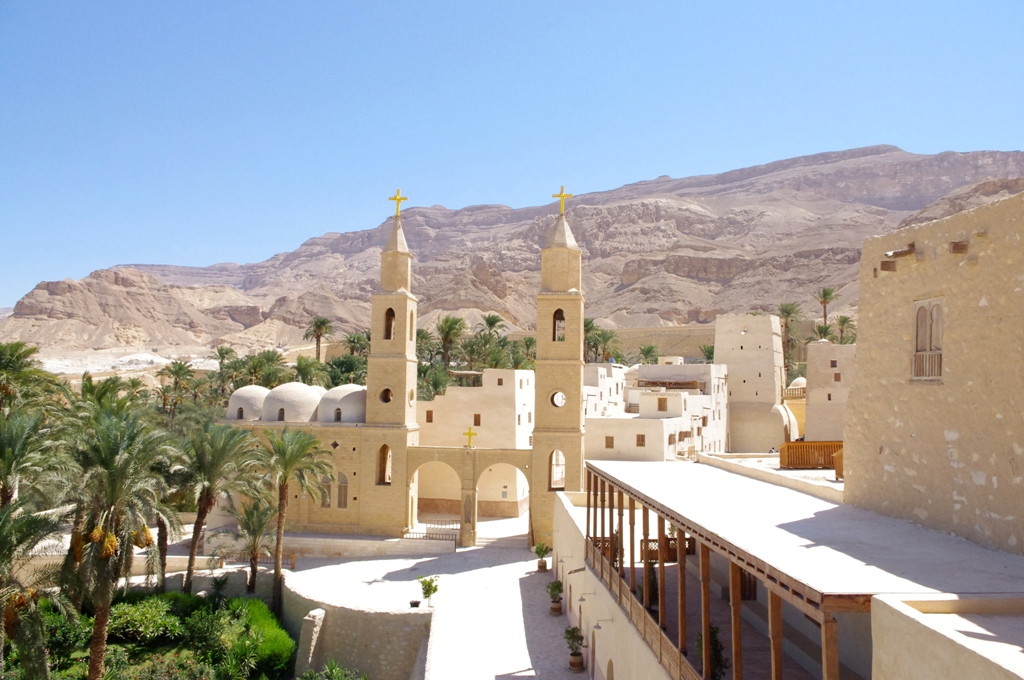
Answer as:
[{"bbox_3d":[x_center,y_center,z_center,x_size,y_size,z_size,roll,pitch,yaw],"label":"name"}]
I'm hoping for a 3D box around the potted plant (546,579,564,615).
[{"bbox_3d":[2.064,12.242,36.400,0.836,1.807,0.794,0,-5,3],"label":"potted plant"}]

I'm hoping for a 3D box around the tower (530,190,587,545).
[{"bbox_3d":[3.202,1.835,52.800,3.349,24.237,3.349,0,-5,8],"label":"tower"}]

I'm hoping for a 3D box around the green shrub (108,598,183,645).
[{"bbox_3d":[-19.496,14.859,40.800,3.481,2.163,2.785,3,-5,-26],"label":"green shrub"}]

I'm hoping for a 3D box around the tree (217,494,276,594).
[{"bbox_3d":[-15.794,12.118,45.800,3.300,5.700,3.200,1,-5,-2],"label":"tree"}]

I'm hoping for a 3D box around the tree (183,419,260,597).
[{"bbox_3d":[-17.085,10.197,44.800,4.172,10.698,4.172,2,-5,-21],"label":"tree"}]

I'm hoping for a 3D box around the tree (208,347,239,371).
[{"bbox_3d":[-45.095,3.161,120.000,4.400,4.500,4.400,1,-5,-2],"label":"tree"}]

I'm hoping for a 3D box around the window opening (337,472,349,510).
[{"bbox_3d":[-12.514,11.128,56.768,0.800,2.600,0.250,0,-5,5],"label":"window opening"}]

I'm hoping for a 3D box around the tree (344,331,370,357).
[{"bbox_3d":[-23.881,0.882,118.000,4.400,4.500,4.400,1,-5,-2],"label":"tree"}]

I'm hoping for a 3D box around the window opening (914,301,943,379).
[{"bbox_3d":[8.676,-0.031,16.004,0.220,1.650,1.050,1,-5,-1],"label":"window opening"}]

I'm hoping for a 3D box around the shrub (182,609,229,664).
[{"bbox_3d":[-15.105,14.543,37.800,2.063,2.555,2.063,2,-5,-22],"label":"shrub"}]

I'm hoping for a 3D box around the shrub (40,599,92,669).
[{"bbox_3d":[-21.607,14.219,37.200,2.137,3.092,2.030,3,-5,-30],"label":"shrub"}]

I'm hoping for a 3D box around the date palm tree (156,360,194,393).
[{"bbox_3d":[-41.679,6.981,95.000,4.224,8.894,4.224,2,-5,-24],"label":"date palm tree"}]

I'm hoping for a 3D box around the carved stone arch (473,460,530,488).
[{"bbox_3d":[-0.710,9.141,52.200,3.873,1.747,0.700,0,-5,9],"label":"carved stone arch"}]

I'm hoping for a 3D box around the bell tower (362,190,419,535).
[{"bbox_3d":[-9.035,1.272,58.902,3.450,26.000,3.600,0,-5,5],"label":"bell tower"}]

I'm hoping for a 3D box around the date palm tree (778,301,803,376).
[{"bbox_3d":[41.907,0.200,115.000,3.589,11.733,3.589,-1,-5,20],"label":"date palm tree"}]

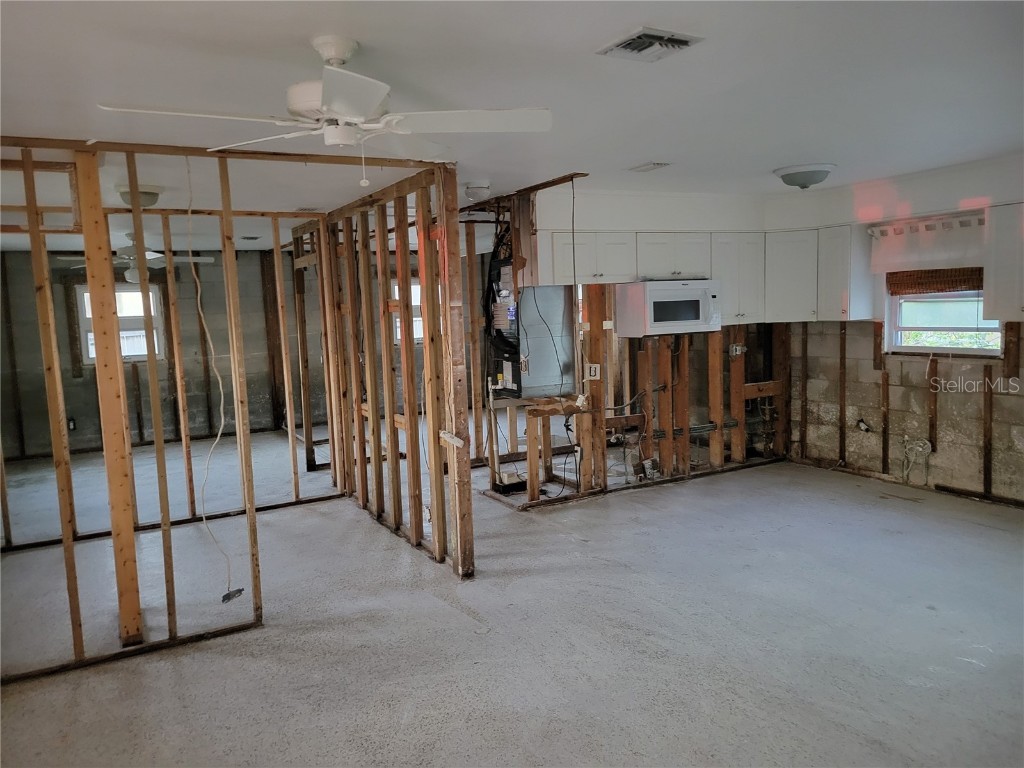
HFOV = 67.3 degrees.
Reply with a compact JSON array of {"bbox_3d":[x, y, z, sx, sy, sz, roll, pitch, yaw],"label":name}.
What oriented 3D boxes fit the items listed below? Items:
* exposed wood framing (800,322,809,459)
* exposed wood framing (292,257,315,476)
[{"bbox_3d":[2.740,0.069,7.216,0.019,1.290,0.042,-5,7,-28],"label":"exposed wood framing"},{"bbox_3d":[-2.056,-0.202,7.617,0.084,2.177,0.049,-6,7,-28],"label":"exposed wood framing"}]

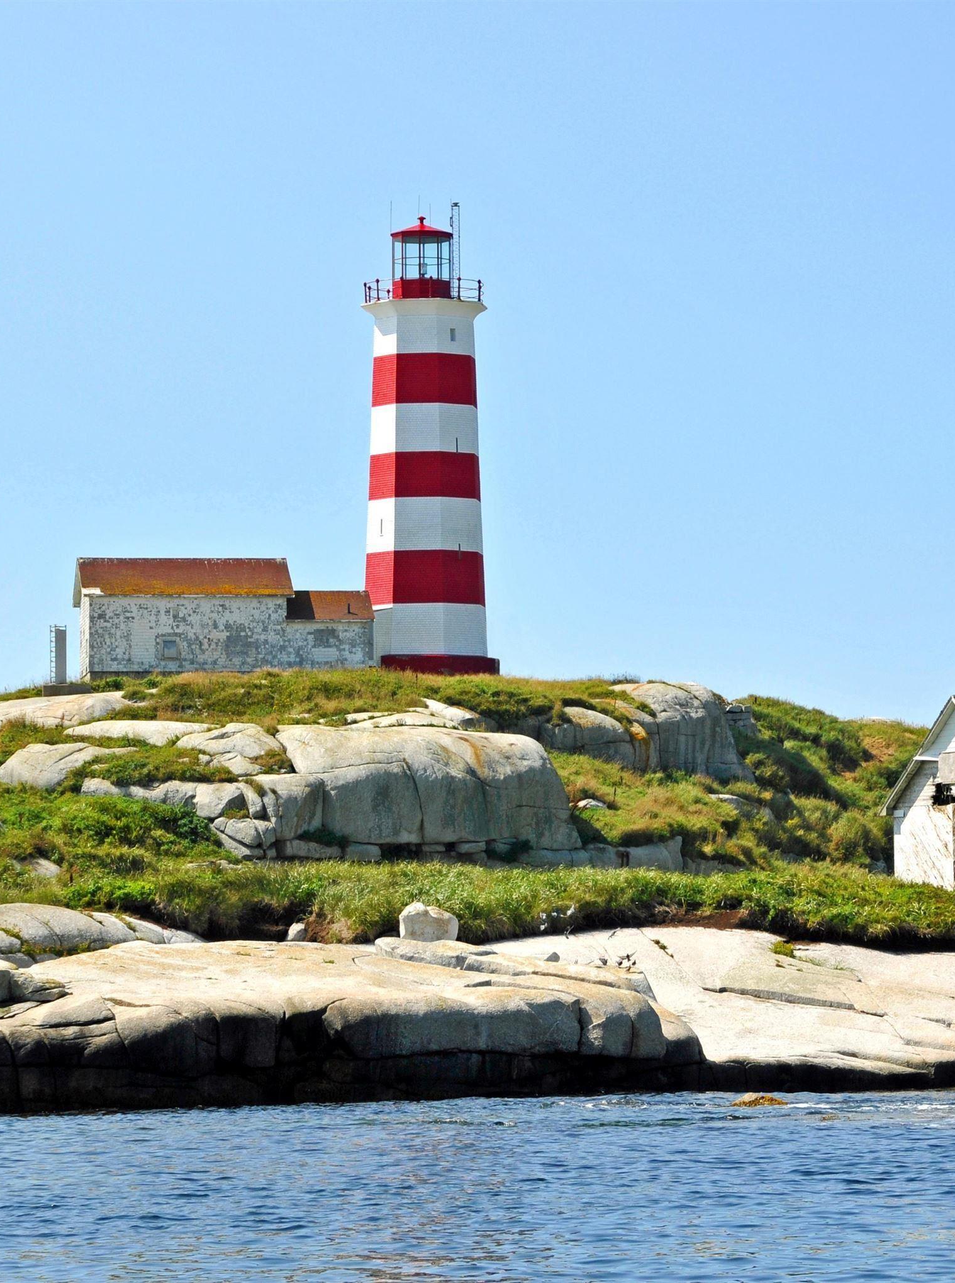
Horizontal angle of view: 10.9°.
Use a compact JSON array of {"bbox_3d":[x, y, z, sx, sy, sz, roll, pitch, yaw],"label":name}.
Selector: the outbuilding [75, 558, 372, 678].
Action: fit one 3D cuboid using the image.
[{"bbox_3d":[-13.408,-1.046,262.164,15.200,6.650,7.100,0,-5,-8],"label":"outbuilding"}]

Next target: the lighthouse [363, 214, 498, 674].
[{"bbox_3d":[-2.762,-10.386,265.963,7.300,24.700,7.300,0,-5,-8],"label":"lighthouse"}]

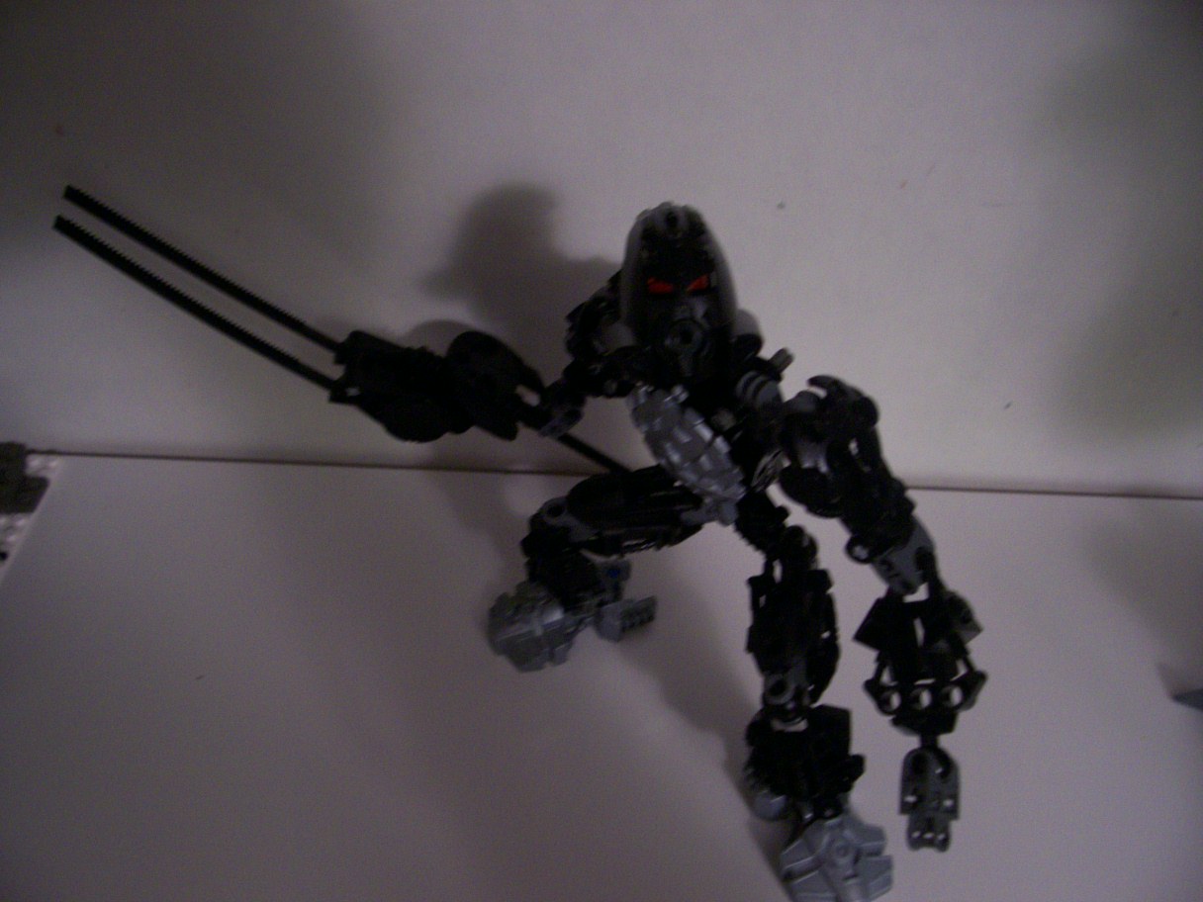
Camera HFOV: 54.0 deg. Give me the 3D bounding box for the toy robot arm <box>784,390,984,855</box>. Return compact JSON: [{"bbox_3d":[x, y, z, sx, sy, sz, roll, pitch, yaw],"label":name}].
[{"bbox_3d":[0.078,0.041,0.322,0.042,0.040,0.134,-7,67,0],"label":"toy robot arm"}]

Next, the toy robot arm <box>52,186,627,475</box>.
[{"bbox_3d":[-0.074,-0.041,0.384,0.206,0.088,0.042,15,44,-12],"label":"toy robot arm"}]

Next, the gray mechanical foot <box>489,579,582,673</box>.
[{"bbox_3d":[-0.021,0.061,0.406,0.037,0.019,0.031,-15,48,-15],"label":"gray mechanical foot"}]

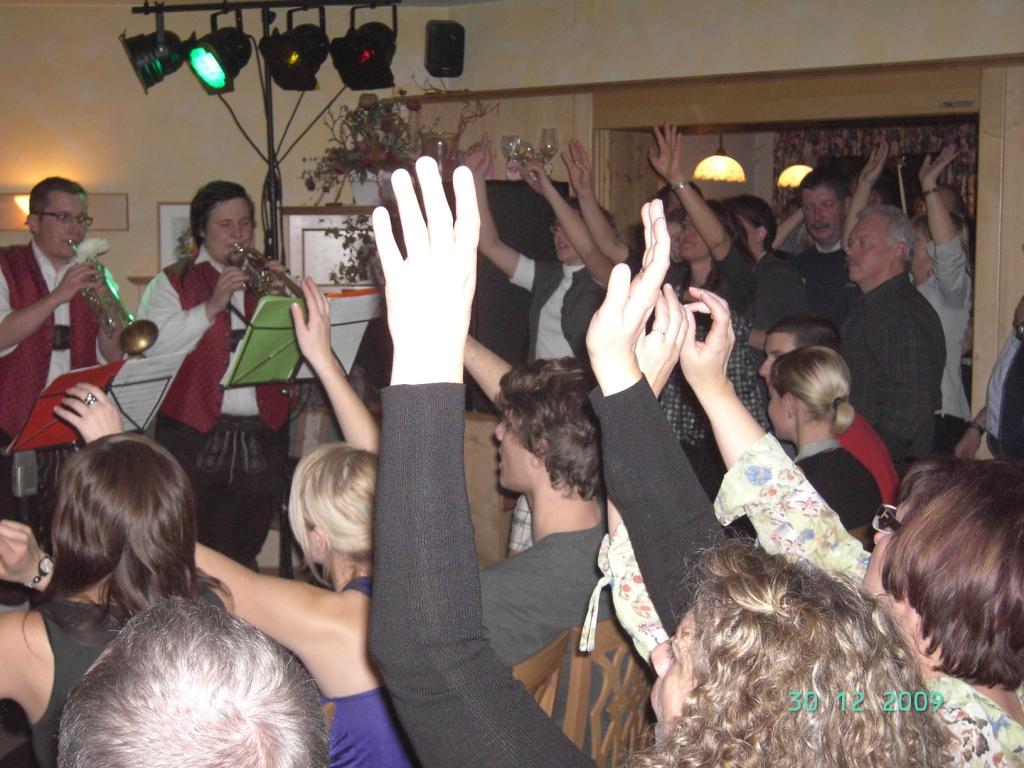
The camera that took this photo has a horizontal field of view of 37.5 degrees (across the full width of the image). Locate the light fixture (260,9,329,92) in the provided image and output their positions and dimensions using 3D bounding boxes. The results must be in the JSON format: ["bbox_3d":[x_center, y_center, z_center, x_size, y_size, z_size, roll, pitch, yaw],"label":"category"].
[{"bbox_3d":[-0.778,-1.194,5.400,0.210,0.285,0.200,-22,18,-33],"label":"light fixture"}]

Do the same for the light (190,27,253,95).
[{"bbox_3d":[-0.979,-1.086,5.050,0.215,0.235,0.215,-29,22,-31],"label":"light"}]

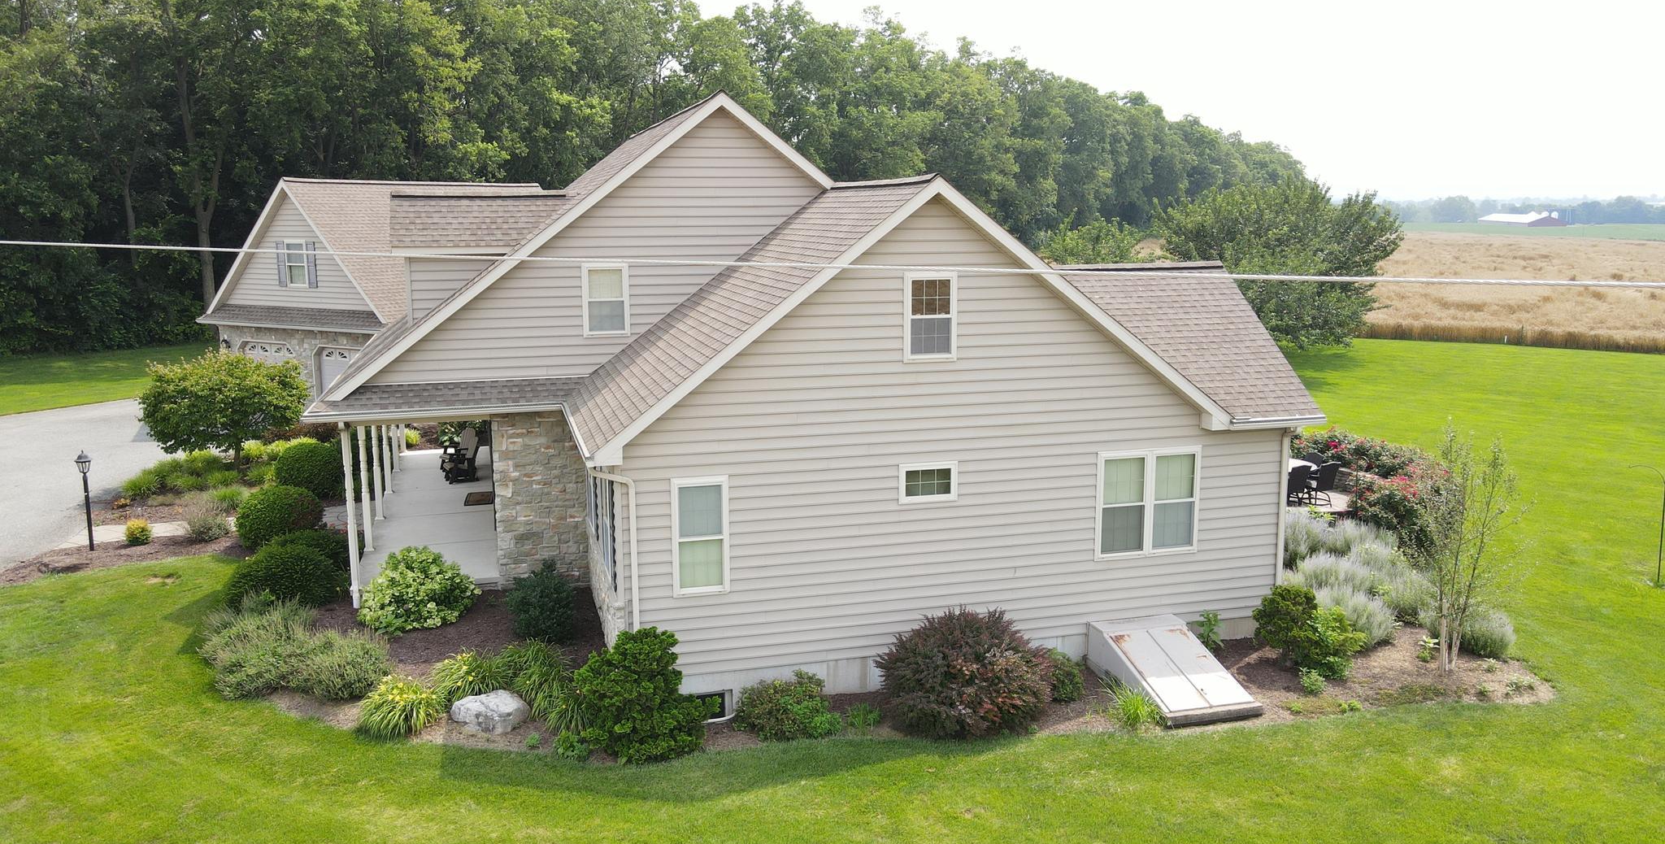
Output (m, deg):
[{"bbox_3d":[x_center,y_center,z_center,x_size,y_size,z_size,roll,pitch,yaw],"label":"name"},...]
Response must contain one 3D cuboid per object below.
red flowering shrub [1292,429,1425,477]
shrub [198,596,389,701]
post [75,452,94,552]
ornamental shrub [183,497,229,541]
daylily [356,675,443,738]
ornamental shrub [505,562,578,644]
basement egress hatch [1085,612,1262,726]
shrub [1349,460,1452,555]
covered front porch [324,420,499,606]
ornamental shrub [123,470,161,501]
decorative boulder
[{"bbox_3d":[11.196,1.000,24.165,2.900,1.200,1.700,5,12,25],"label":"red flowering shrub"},{"bbox_3d":[-7.486,3.189,16.146,2.419,1.000,2.298,-5,11,-26],"label":"shrub"},{"bbox_3d":[-13.923,1.488,21.554,0.305,1.940,0.305,-3,10,-16],"label":"post"},{"bbox_3d":[-13.088,2.026,24.158,0.828,0.958,0.828,-6,11,-29],"label":"ornamental shrub"},{"bbox_3d":[-5.411,3.490,14.422,1.023,0.605,1.023,-3,11,-16],"label":"daylily"},{"bbox_3d":[-4.342,2.602,17.190,1.036,1.073,1.036,-3,11,-16],"label":"ornamental shrub"},{"bbox_3d":[4.652,3.366,15.906,1.378,0.638,2.236,-3,10,-14],"label":"basement egress hatch"},{"bbox_3d":[10.385,1.575,21.164,1.724,1.625,1.724,-3,10,-16],"label":"shrub"},{"bbox_3d":[-7.914,0.414,23.026,2.350,2.900,10.750,-3,11,-16],"label":"covered front porch"},{"bbox_3d":[-16.814,1.535,28.109,0.838,0.728,0.838,-6,12,-31],"label":"ornamental shrub"},{"bbox_3d":[-4.225,3.551,14.202,1.005,0.443,0.670,-3,10,-16],"label":"decorative boulder"}]

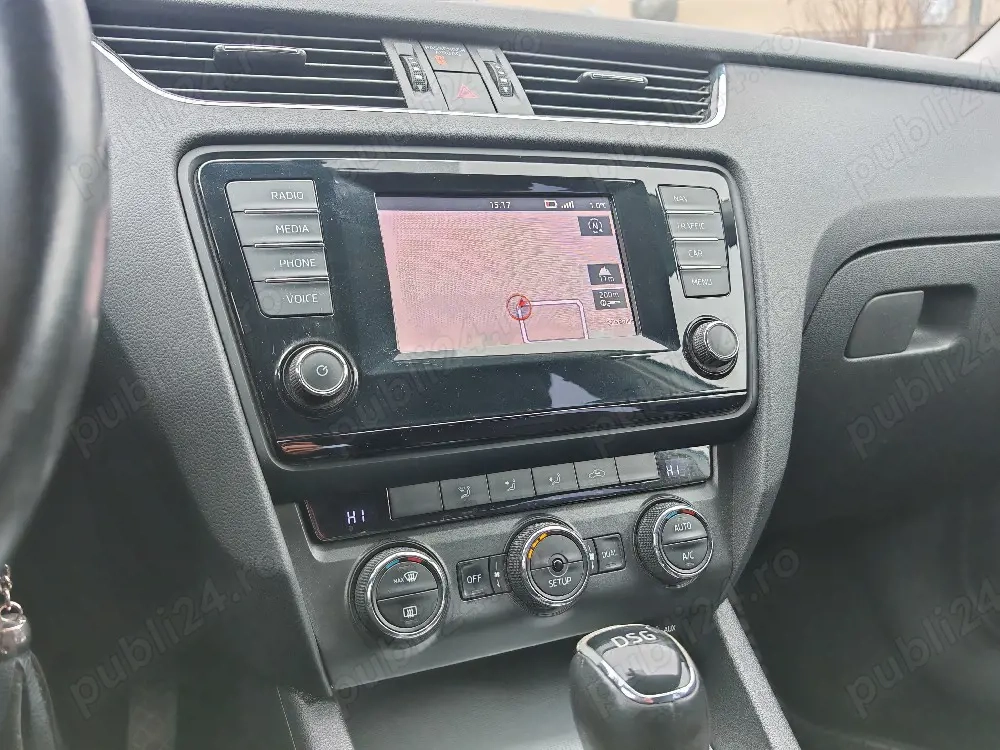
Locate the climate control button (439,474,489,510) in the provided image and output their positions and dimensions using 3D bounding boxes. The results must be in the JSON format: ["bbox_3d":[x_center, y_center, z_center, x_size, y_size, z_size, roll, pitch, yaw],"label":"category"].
[{"bbox_3d":[-0.018,0.057,0.379,0.024,0.015,0.008,-5,-9,-23],"label":"climate control button"}]

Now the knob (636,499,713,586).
[{"bbox_3d":[0.090,0.084,0.395,0.042,0.042,0.013,-5,-10,-23],"label":"knob"}]

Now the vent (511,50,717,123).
[{"bbox_3d":[0.074,-0.170,0.476,0.143,0.025,0.060,-5,55,-23],"label":"vent"}]

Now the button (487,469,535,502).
[{"bbox_3d":[0.004,0.055,0.389,0.024,0.015,0.008,-5,-9,-23],"label":"button"}]

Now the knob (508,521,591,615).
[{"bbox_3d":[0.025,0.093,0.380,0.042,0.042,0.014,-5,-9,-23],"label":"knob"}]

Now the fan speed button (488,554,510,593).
[{"bbox_3d":[-0.001,0.093,0.363,0.009,0.016,0.005,-5,-10,-23],"label":"fan speed button"}]

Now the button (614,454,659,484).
[{"bbox_3d":[0.072,0.049,0.417,0.024,0.015,0.008,-5,-9,-23],"label":"button"}]

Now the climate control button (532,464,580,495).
[{"bbox_3d":[0.027,0.051,0.384,0.023,0.014,0.005,-5,-10,-23],"label":"climate control button"}]

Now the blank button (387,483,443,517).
[{"bbox_3d":[-0.039,0.057,0.357,0.025,0.014,0.005,-5,-10,-23],"label":"blank button"}]

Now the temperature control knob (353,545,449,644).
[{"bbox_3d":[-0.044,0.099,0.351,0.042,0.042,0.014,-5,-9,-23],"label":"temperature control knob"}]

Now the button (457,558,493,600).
[{"bbox_3d":[-0.012,0.094,0.359,0.016,0.017,0.005,-5,-10,-23],"label":"button"}]

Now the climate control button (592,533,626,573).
[{"bbox_3d":[0.056,0.091,0.402,0.015,0.018,0.008,-5,-9,-23],"label":"climate control button"}]

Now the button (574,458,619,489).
[{"bbox_3d":[0.048,0.050,0.393,0.023,0.014,0.005,-5,-10,-23],"label":"button"}]

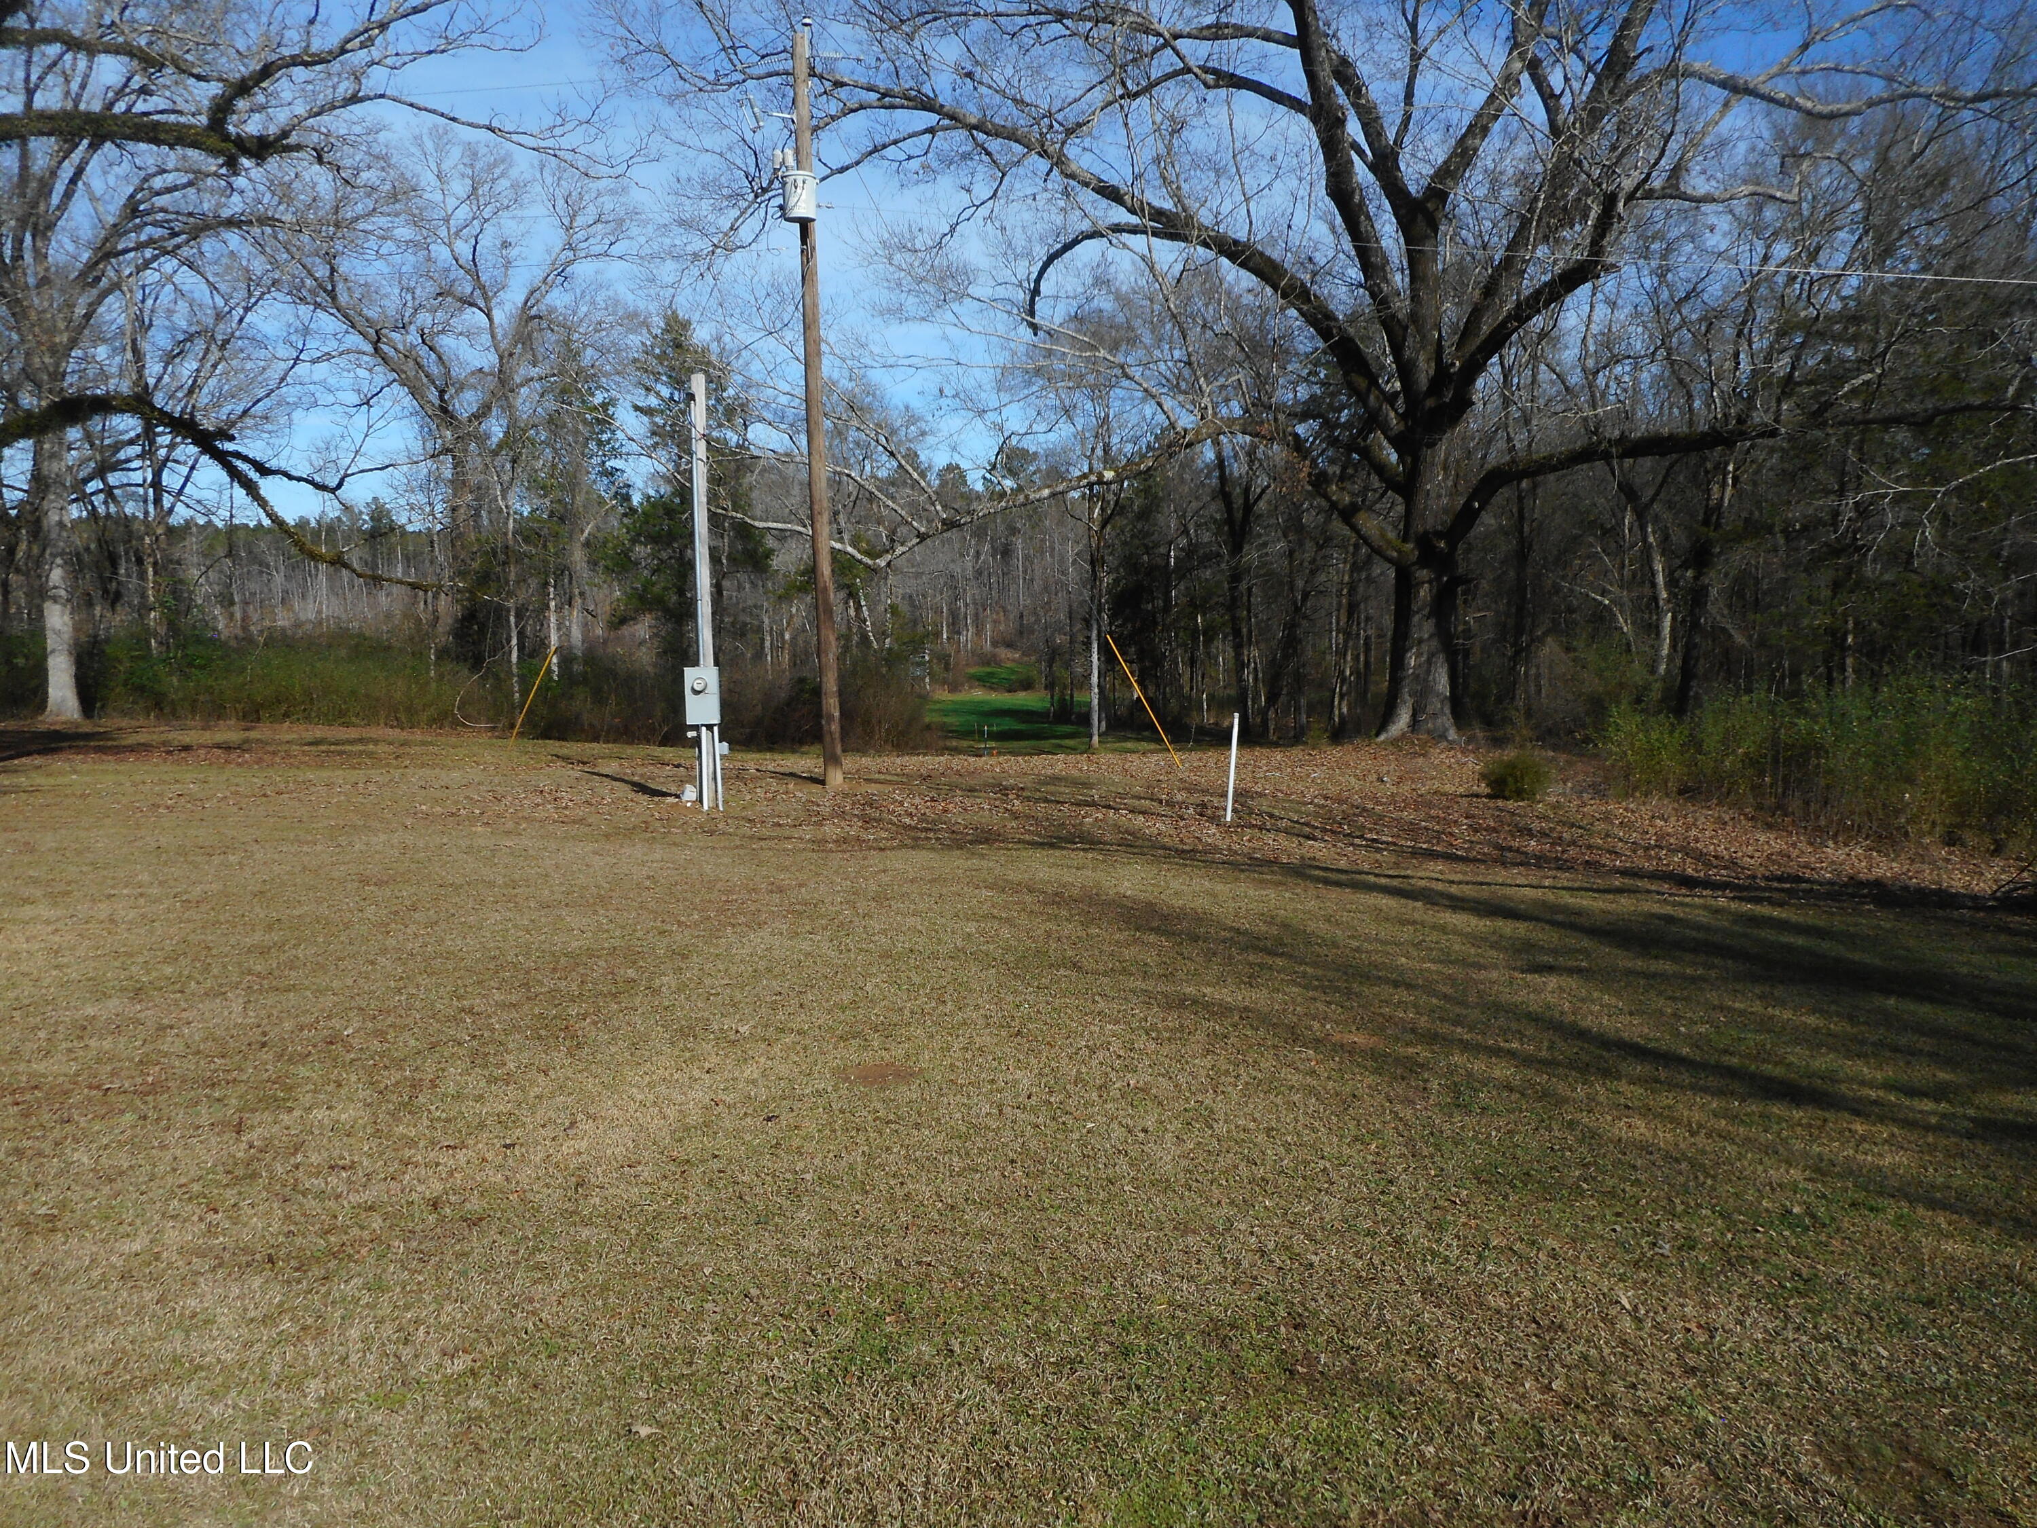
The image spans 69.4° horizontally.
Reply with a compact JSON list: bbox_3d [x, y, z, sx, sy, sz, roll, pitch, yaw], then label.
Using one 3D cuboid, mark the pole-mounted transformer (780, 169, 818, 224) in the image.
[{"bbox_3d":[-2.867,-7.437,19.274,0.450,0.620,0.470,1,9,4],"label":"pole-mounted transformer"}]

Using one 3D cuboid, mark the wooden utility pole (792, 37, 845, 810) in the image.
[{"bbox_3d":[-2.722,-4.705,20.112,0.280,10.170,0.280,-1,9,0],"label":"wooden utility pole"}]

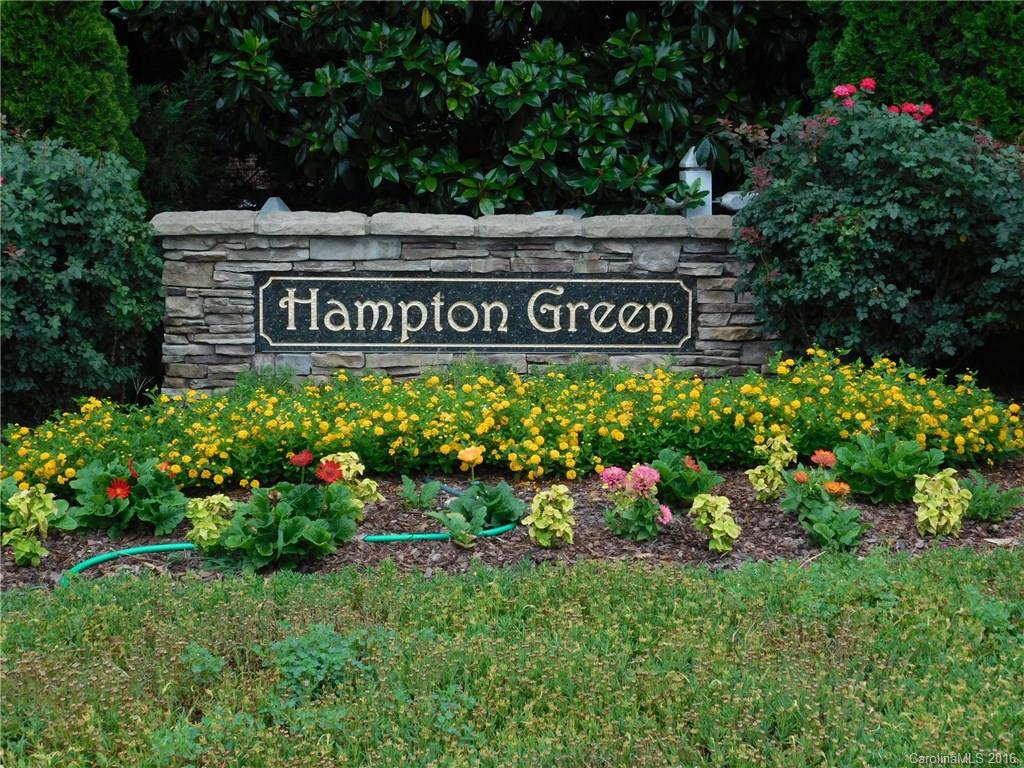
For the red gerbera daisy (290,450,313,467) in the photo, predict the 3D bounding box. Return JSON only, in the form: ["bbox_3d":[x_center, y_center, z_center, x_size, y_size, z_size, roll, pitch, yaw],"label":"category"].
[{"bbox_3d":[-0.807,0.286,5.800,0.093,0.050,0.085,1,6,0],"label":"red gerbera daisy"}]

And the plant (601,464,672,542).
[{"bbox_3d":[0.460,0.441,5.570,0.261,0.269,0.240,0,7,0],"label":"plant"}]

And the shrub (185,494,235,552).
[{"bbox_3d":[-1.090,0.506,5.470,0.192,0.196,0.180,0,7,0],"label":"shrub"}]

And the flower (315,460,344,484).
[{"bbox_3d":[-0.645,0.311,5.300,0.096,0.081,0.040,0,7,0],"label":"flower"}]

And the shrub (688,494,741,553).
[{"bbox_3d":[0.783,0.539,5.830,0.200,0.210,0.185,1,6,0],"label":"shrub"}]

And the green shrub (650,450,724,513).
[{"bbox_3d":[0.768,0.427,6.600,0.325,0.250,0.310,1,6,0],"label":"green shrub"}]

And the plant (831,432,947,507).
[{"bbox_3d":[1.589,0.356,6.350,0.454,0.269,0.420,0,7,0],"label":"plant"}]

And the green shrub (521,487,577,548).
[{"bbox_3d":[0.137,0.485,5.520,0.194,0.220,0.180,0,7,0],"label":"green shrub"}]

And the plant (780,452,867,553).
[{"bbox_3d":[1.222,0.456,5.900,0.345,0.360,0.320,1,6,0],"label":"plant"}]

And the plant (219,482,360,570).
[{"bbox_3d":[-0.844,0.540,5.720,0.530,0.300,0.460,1,6,0],"label":"plant"}]

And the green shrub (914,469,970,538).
[{"bbox_3d":[1.735,0.482,6.080,0.225,0.265,0.205,1,6,0],"label":"green shrub"}]

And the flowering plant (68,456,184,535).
[{"bbox_3d":[-1.576,0.466,6.200,0.475,0.290,0.410,1,6,0],"label":"flowering plant"}]

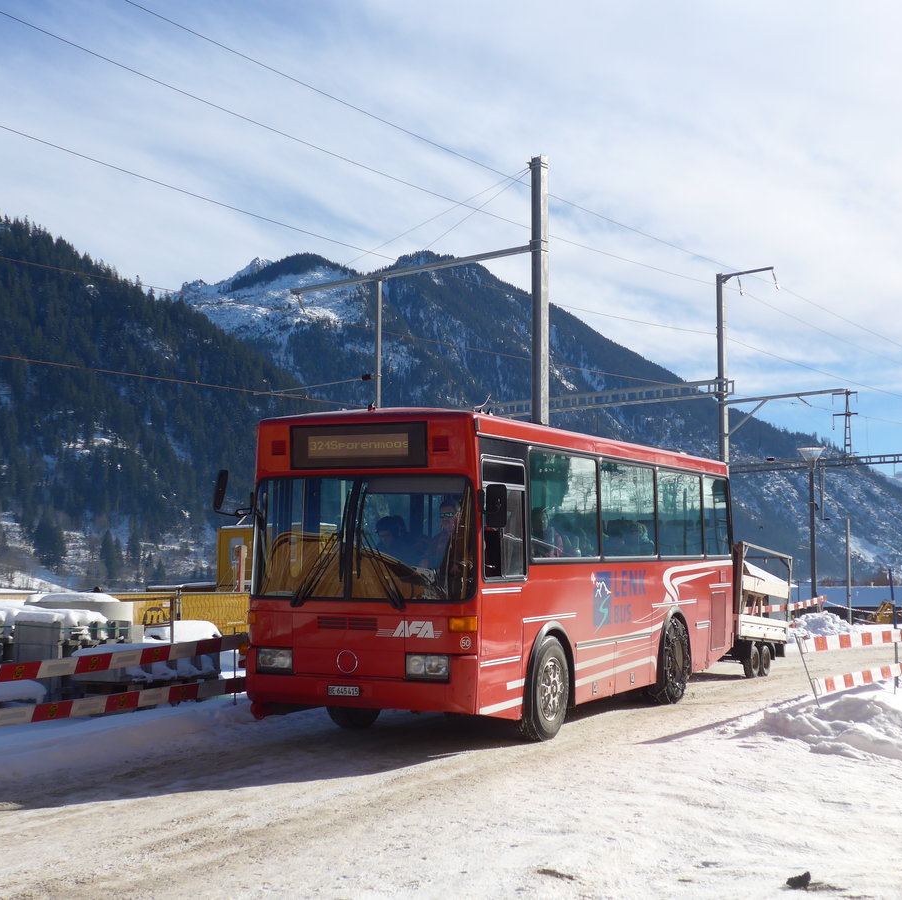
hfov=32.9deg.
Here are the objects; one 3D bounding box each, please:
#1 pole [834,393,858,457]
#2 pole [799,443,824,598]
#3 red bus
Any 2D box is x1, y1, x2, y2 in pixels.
[{"bbox_3d":[19.236,-1.274,74.000,0.400,3.190,1.350,5,-7,-44],"label":"pole"},{"bbox_3d":[12.367,2.761,52.000,0.850,5.780,0.850,5,-7,-44],"label":"pole"},{"bbox_3d":[1.014,1.440,17.741,2.330,3.130,8.910,-1,-4,25],"label":"red bus"}]

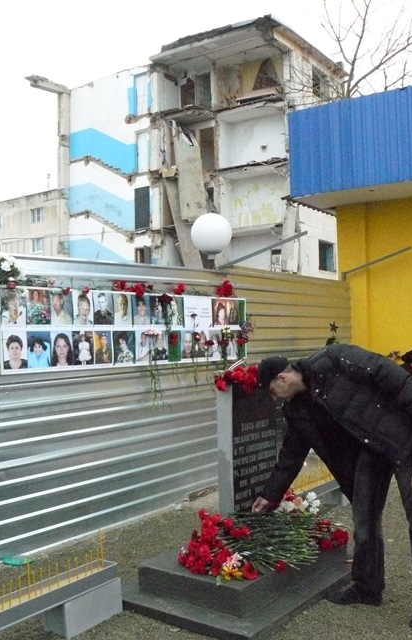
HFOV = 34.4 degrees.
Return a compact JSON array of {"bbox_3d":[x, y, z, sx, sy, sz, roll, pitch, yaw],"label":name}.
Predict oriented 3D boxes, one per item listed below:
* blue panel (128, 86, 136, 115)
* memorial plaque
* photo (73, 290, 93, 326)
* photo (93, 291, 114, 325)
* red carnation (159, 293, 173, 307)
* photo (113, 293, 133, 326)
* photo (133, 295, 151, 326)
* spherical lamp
[{"bbox_3d":[-3.548,-10.519,32.000,0.450,1.300,0.060,-2,-1,35],"label":"blue panel"},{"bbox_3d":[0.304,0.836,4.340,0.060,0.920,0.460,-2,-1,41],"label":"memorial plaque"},{"bbox_3d":[-0.915,-0.086,4.966,0.010,0.262,0.191,-2,-1,39],"label":"photo"},{"bbox_3d":[-0.786,-0.087,5.122,0.010,0.259,0.205,-2,-1,39],"label":"photo"},{"bbox_3d":[-0.341,-0.173,5.606,0.080,0.090,0.100,-2,-1,39],"label":"red carnation"},{"bbox_3d":[-0.656,-0.085,5.281,0.010,0.259,0.197,-2,-1,39],"label":"photo"},{"bbox_3d":[-0.526,-0.080,5.441,0.010,0.258,0.208,-2,-1,39],"label":"photo"},{"bbox_3d":[0.054,-0.825,6.500,0.410,0.440,0.410,-1,-1,0],"label":"spherical lamp"}]

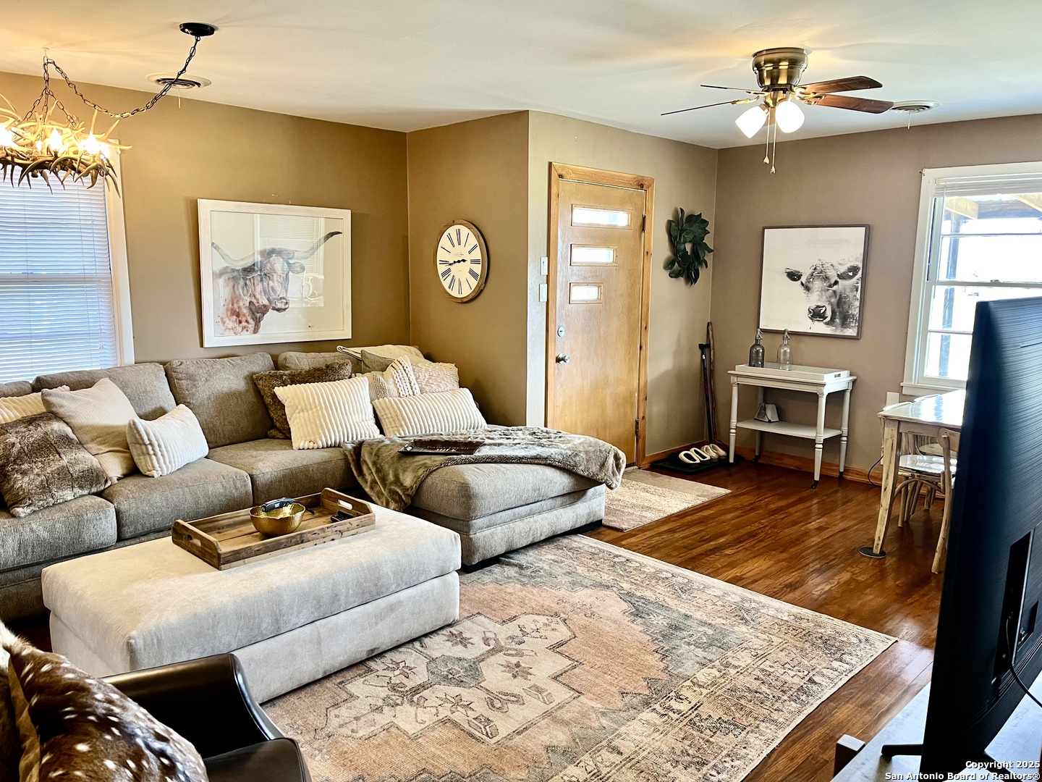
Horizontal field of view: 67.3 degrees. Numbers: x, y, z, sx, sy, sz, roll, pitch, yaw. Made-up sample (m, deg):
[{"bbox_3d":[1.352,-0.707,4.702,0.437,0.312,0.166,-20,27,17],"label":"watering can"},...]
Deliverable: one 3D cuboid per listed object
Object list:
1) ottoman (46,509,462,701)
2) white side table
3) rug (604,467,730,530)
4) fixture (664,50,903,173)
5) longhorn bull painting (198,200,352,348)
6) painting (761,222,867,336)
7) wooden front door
[{"bbox_3d":[-1.018,0.821,3.160,1.386,0.424,0.785,-8,13,-44],"label":"ottoman"},{"bbox_3d":[1.955,0.230,5.748,0.470,0.804,0.770,-8,13,-44],"label":"white side table"},{"bbox_3d":[0.757,0.702,5.252,1.214,0.012,0.790,-8,13,-44],"label":"rug"},{"bbox_3d":[1.137,-1.227,3.496,1.047,0.496,1.047,-8,13,-44],"label":"fixture"},{"bbox_3d":[-1.521,-0.738,4.978,1.010,0.862,0.034,-8,13,-44],"label":"longhorn bull painting"},{"bbox_3d":[2.111,-0.808,5.736,0.046,0.779,0.779,-8,13,-44],"label":"painting"},{"bbox_3d":[0.549,-0.421,5.454,1.055,2.151,0.066,-8,13,-44],"label":"wooden front door"}]

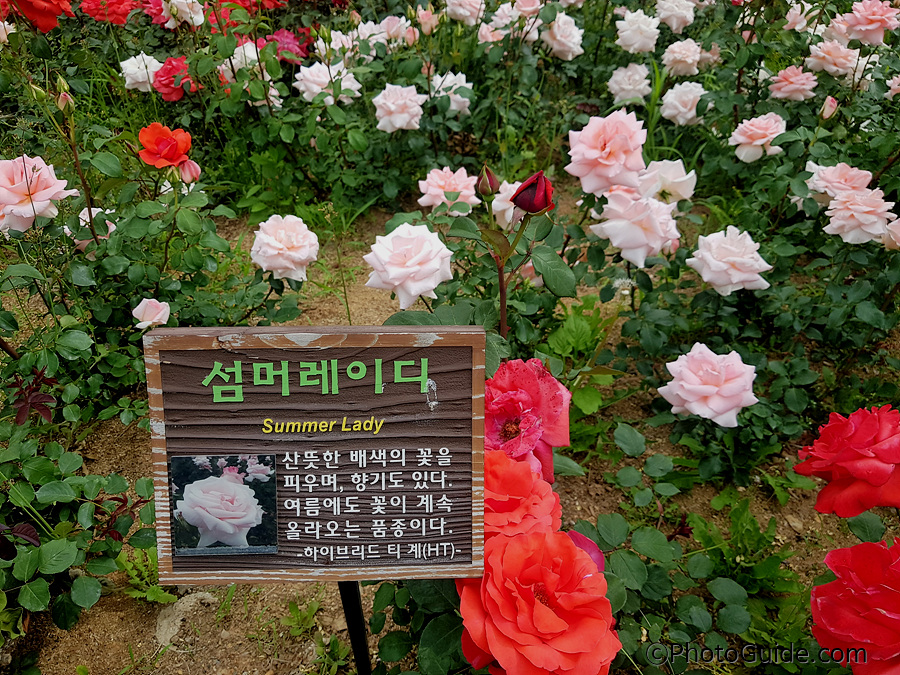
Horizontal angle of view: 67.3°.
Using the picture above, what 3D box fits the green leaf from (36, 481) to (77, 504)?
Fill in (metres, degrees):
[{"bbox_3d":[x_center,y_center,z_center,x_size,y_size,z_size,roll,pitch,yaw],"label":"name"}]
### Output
[{"bbox_3d":[-0.656,0.259,1.130,0.066,0.015,0.048,-4,46,-9],"label":"green leaf"}]

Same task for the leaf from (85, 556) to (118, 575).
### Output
[{"bbox_3d":[-0.473,0.312,0.920,0.046,0.010,0.034,5,43,0],"label":"leaf"}]

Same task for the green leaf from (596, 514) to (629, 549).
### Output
[{"bbox_3d":[0.201,0.241,0.840,0.038,0.012,0.045,-8,49,-1],"label":"green leaf"}]

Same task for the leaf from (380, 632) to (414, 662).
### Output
[{"bbox_3d":[-0.064,0.365,0.800,0.044,0.012,0.032,-22,51,-21],"label":"leaf"}]

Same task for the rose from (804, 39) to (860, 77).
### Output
[{"bbox_3d":[0.807,-0.590,1.430,0.112,0.070,0.112,19,48,22],"label":"rose"}]

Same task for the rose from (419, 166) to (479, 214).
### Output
[{"bbox_3d":[-0.001,-0.248,1.140,0.103,0.070,0.103,0,56,0],"label":"rose"}]

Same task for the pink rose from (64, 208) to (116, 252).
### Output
[{"bbox_3d":[-0.628,-0.183,1.180,0.092,0.070,0.085,0,37,0],"label":"pink rose"}]

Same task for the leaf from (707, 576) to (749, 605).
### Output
[{"bbox_3d":[0.354,0.323,0.860,0.048,0.012,0.036,20,54,26],"label":"leaf"}]

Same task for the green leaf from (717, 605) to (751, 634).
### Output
[{"bbox_3d":[0.370,0.365,0.880,0.051,0.012,0.032,-24,48,-13],"label":"green leaf"}]

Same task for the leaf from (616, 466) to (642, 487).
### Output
[{"bbox_3d":[0.272,0.209,1.020,0.037,0.012,0.033,-3,50,4],"label":"leaf"}]

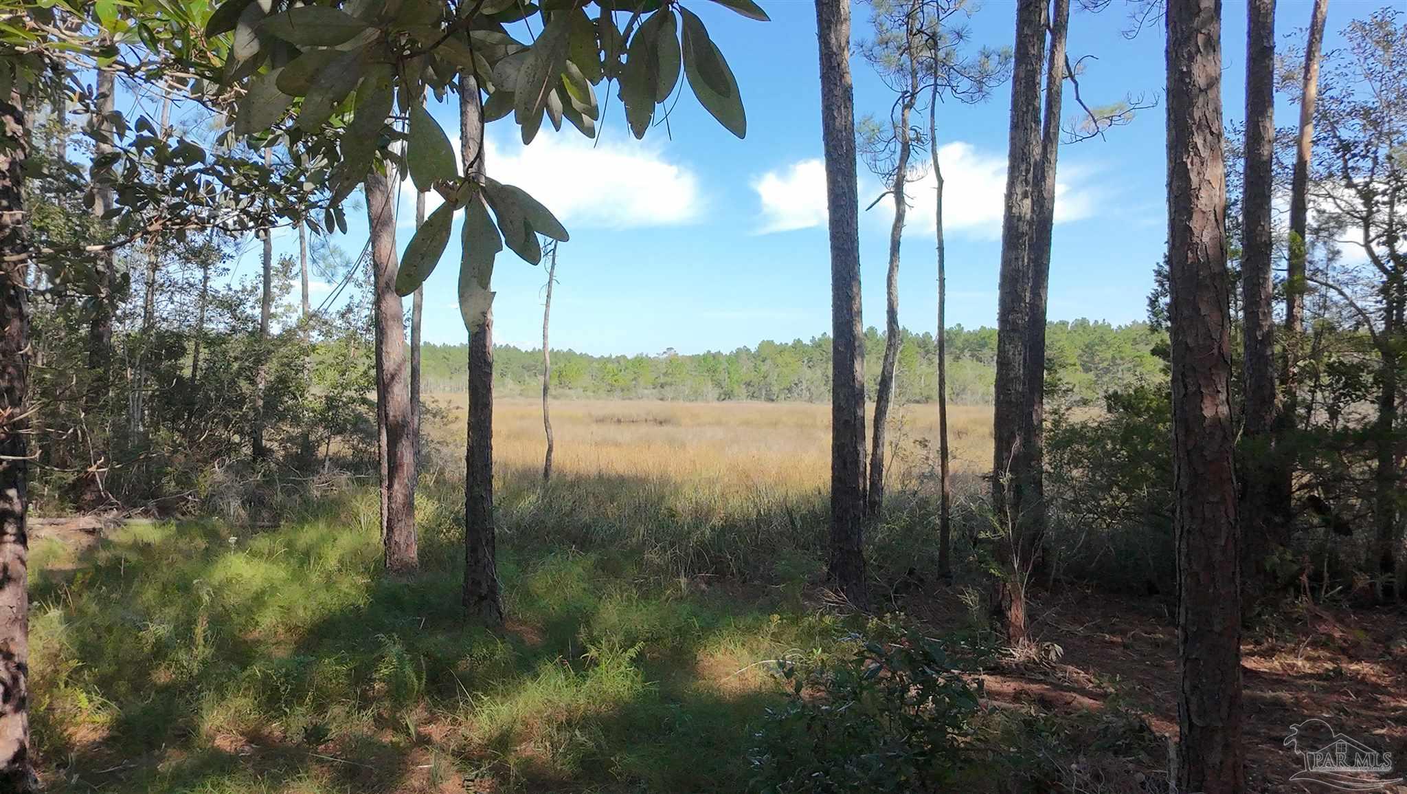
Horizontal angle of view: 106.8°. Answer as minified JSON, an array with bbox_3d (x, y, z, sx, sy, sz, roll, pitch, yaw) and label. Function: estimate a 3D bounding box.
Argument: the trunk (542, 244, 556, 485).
[{"bbox_3d":[-2.896,-0.670,9.800,0.300,4.750,0.300,0,0,0],"label":"trunk"}]

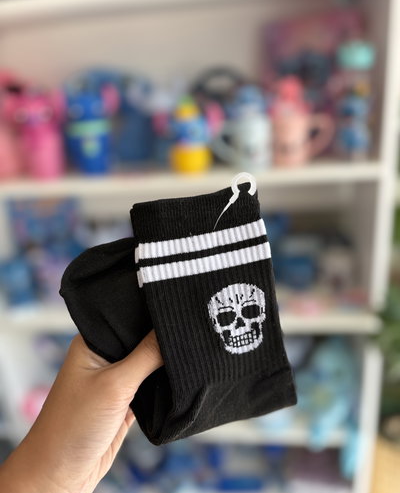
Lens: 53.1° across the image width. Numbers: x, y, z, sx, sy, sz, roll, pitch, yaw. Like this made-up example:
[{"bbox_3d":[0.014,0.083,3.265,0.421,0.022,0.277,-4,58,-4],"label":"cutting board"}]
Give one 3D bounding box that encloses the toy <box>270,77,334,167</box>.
[{"bbox_3d":[0.215,-0.259,0.840,0.119,0.173,0.085,0,19,11],"label":"toy"}]

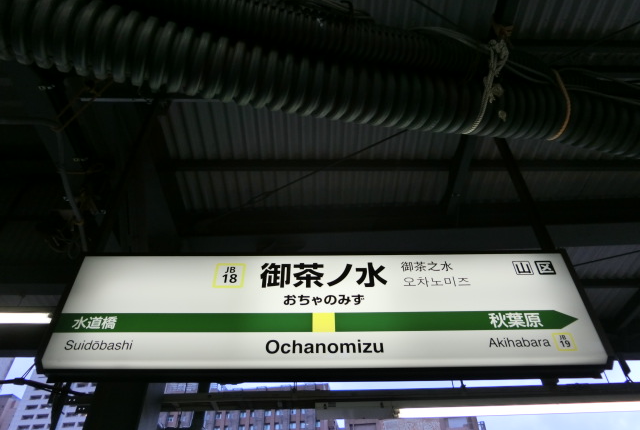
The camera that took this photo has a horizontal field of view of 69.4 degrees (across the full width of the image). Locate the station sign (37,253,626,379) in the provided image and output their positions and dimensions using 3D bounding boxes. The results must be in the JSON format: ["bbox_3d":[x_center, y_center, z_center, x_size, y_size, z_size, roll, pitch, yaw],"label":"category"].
[{"bbox_3d":[0.019,0.446,2.101,2.350,0.593,0.160,0,-43,0],"label":"station sign"}]

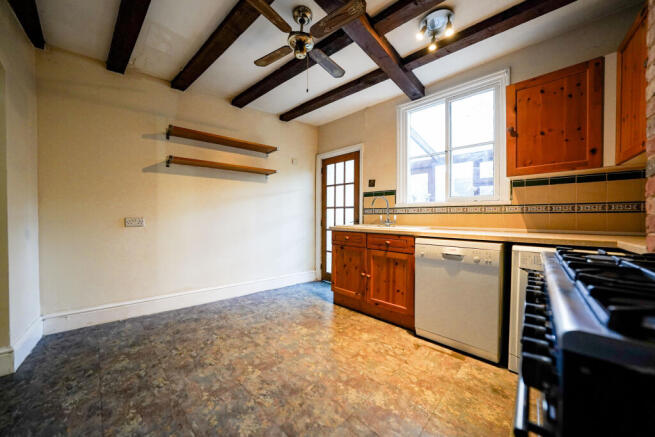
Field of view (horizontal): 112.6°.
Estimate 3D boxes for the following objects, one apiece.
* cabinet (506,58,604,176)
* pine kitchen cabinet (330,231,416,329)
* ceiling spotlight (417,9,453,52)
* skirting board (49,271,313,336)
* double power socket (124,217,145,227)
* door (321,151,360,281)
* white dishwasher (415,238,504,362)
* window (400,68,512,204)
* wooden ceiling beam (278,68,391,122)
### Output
[{"bbox_3d":[1.718,-0.694,1.699,0.492,0.721,0.297,1,1,41],"label":"cabinet"},{"bbox_3d":[0.615,0.590,2.479,0.947,0.865,0.565,1,1,41],"label":"pine kitchen cabinet"},{"bbox_3d":[0.775,-1.359,1.547,0.230,0.130,0.230,1,1,41],"label":"ceiling spotlight"},{"bbox_3d":[-1.309,0.935,2.702,2.804,0.150,0.022,0,1,-36],"label":"skirting board"},{"bbox_3d":[-1.982,0.040,2.253,0.146,0.090,0.015,-1,1,-35],"label":"double power socket"},{"bbox_3d":[0.203,0.038,3.293,0.700,1.932,0.045,1,1,41],"label":"door"},{"bbox_3d":[1.200,0.601,1.961,0.595,0.853,0.583,1,1,41],"label":"white dishwasher"},{"bbox_3d":[1.263,-0.741,2.325,1.079,1.203,0.110,1,1,41],"label":"window"},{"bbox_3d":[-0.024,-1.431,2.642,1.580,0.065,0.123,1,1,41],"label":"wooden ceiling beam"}]

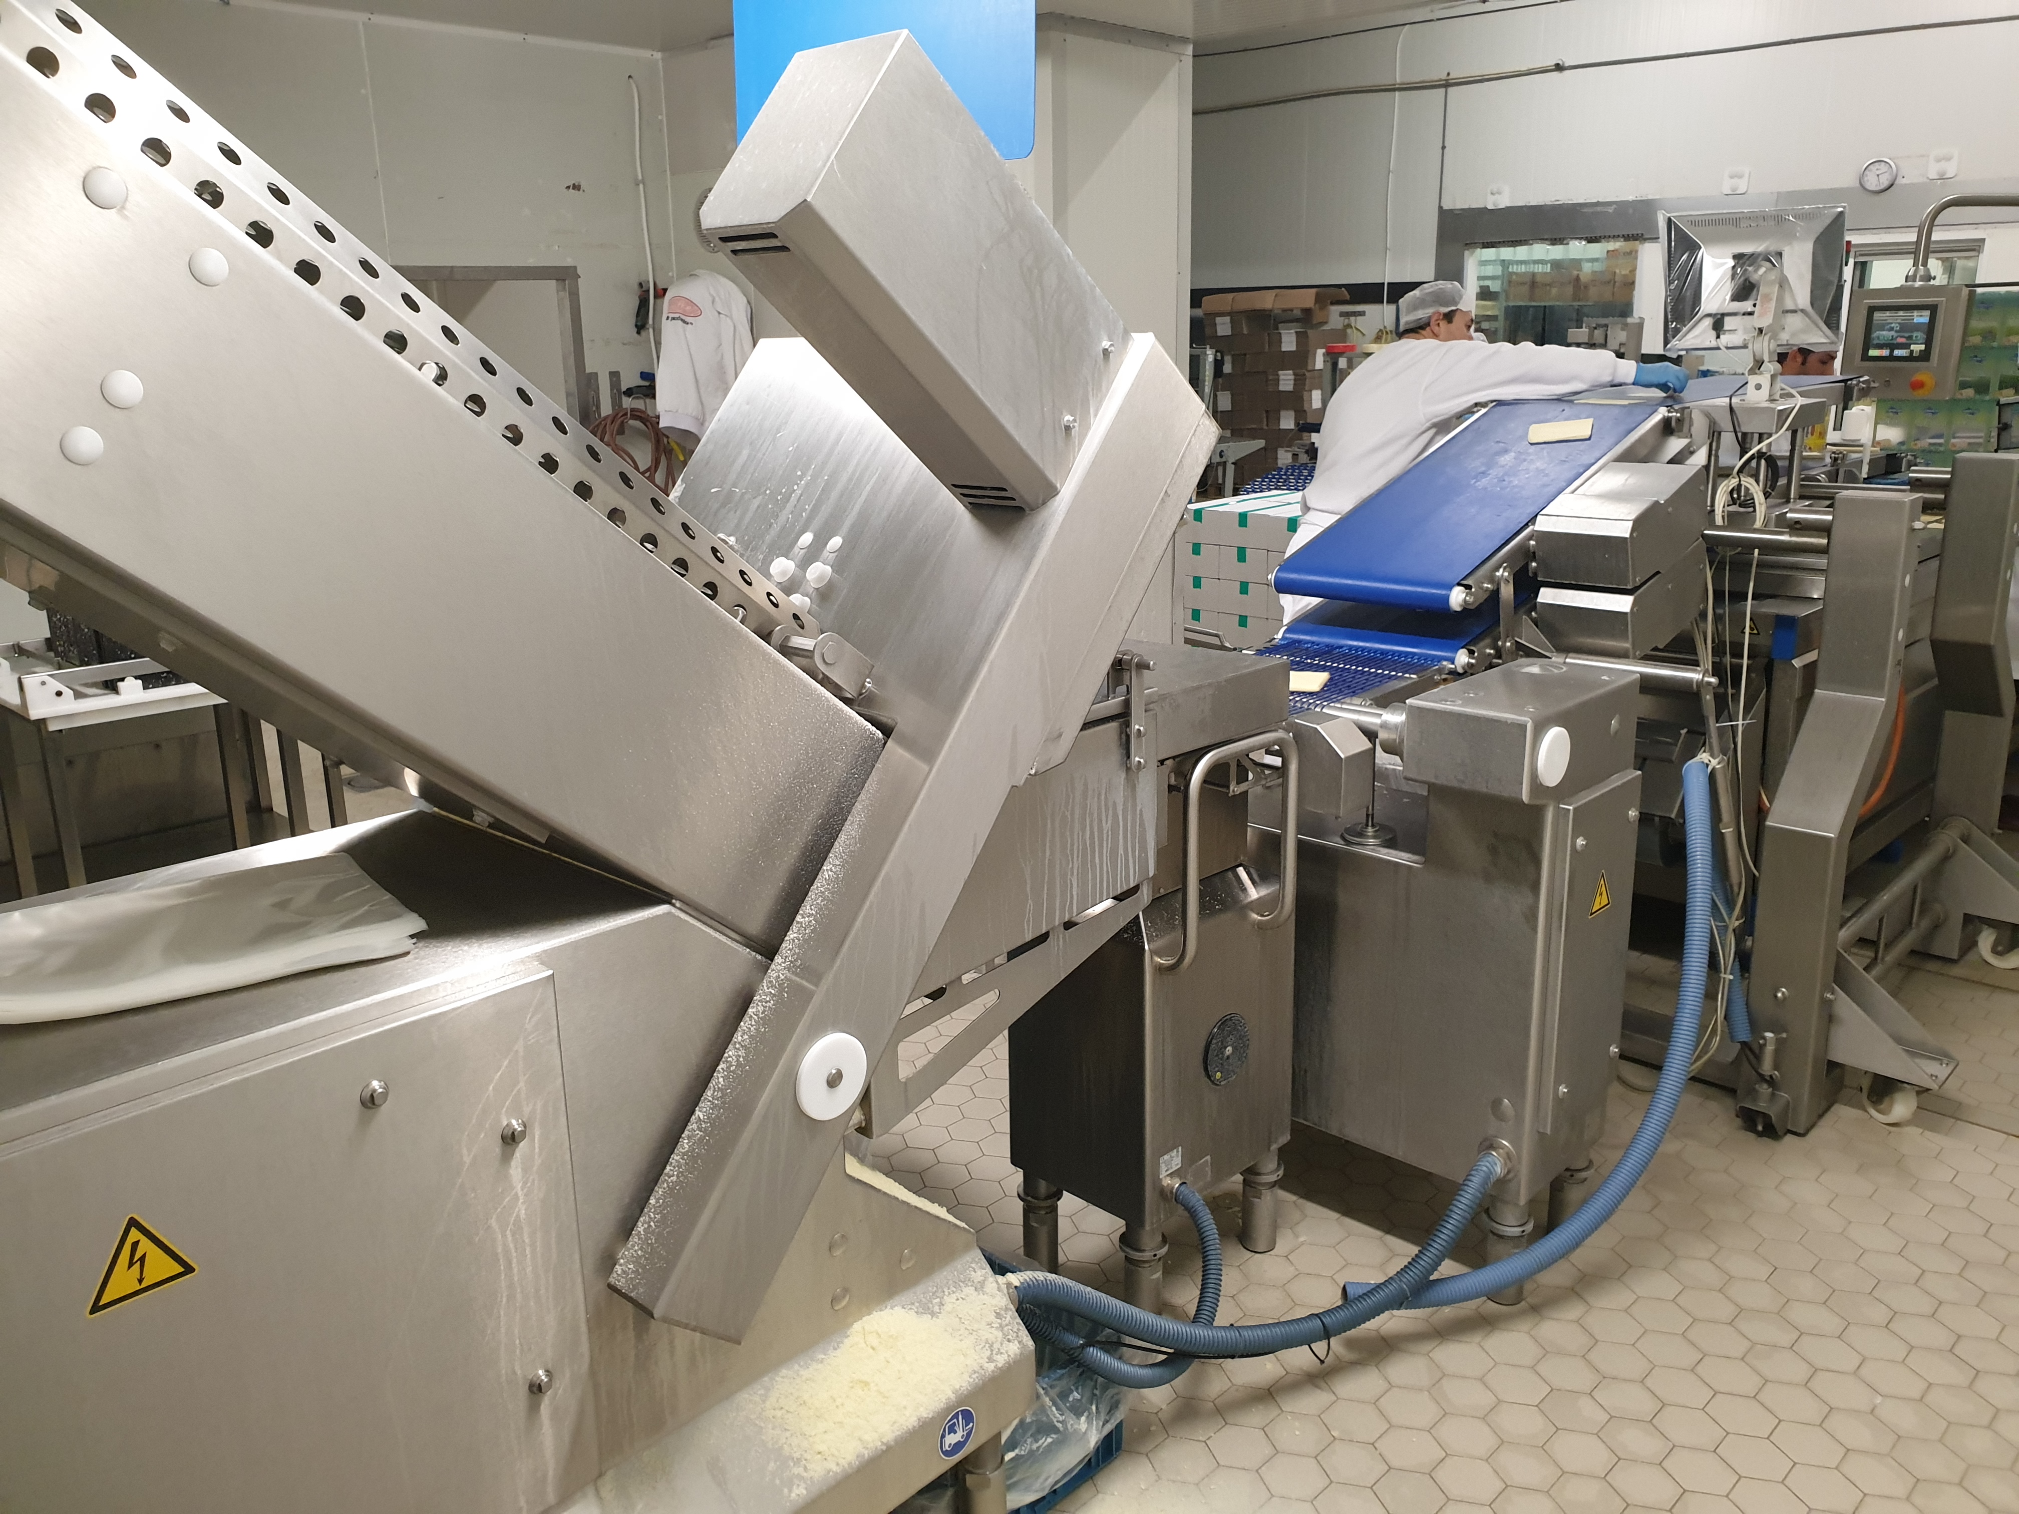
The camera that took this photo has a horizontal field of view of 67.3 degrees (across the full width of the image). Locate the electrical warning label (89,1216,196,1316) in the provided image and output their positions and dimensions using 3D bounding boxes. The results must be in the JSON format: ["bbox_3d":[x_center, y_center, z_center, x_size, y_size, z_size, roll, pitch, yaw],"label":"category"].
[{"bbox_3d":[-0.823,0.470,1.430,0.002,0.084,0.099,11,19,40],"label":"electrical warning label"}]

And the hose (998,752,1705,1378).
[{"bbox_3d":[0.766,0.583,2.660,1.774,0.906,0.327,-12,18,-35],"label":"hose"}]

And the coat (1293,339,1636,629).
[{"bbox_3d":[1.230,-0.757,4.100,0.950,0.740,0.550,-4,14,-11],"label":"coat"}]

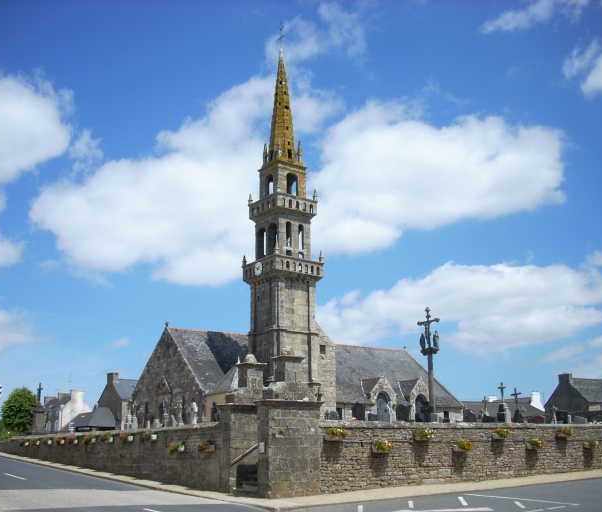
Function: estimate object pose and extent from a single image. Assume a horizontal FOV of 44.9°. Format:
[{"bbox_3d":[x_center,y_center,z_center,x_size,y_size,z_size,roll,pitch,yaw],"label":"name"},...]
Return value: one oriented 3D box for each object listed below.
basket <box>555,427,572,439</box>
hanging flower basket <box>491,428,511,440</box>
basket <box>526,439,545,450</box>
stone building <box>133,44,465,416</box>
[{"bbox_3d":[10.504,7.063,29.180,0.660,0.455,0.420,10,-17,-34],"label":"basket"},{"bbox_3d":[7.382,6.605,26.982,0.660,0.438,0.420,10,-17,-34],"label":"hanging flower basket"},{"bbox_3d":[9.015,7.246,28.032,0.660,0.446,0.420,10,-17,-34],"label":"basket"},{"bbox_3d":[1.876,0.961,67.233,27.352,31.904,19.136,10,-17,-34],"label":"stone building"}]

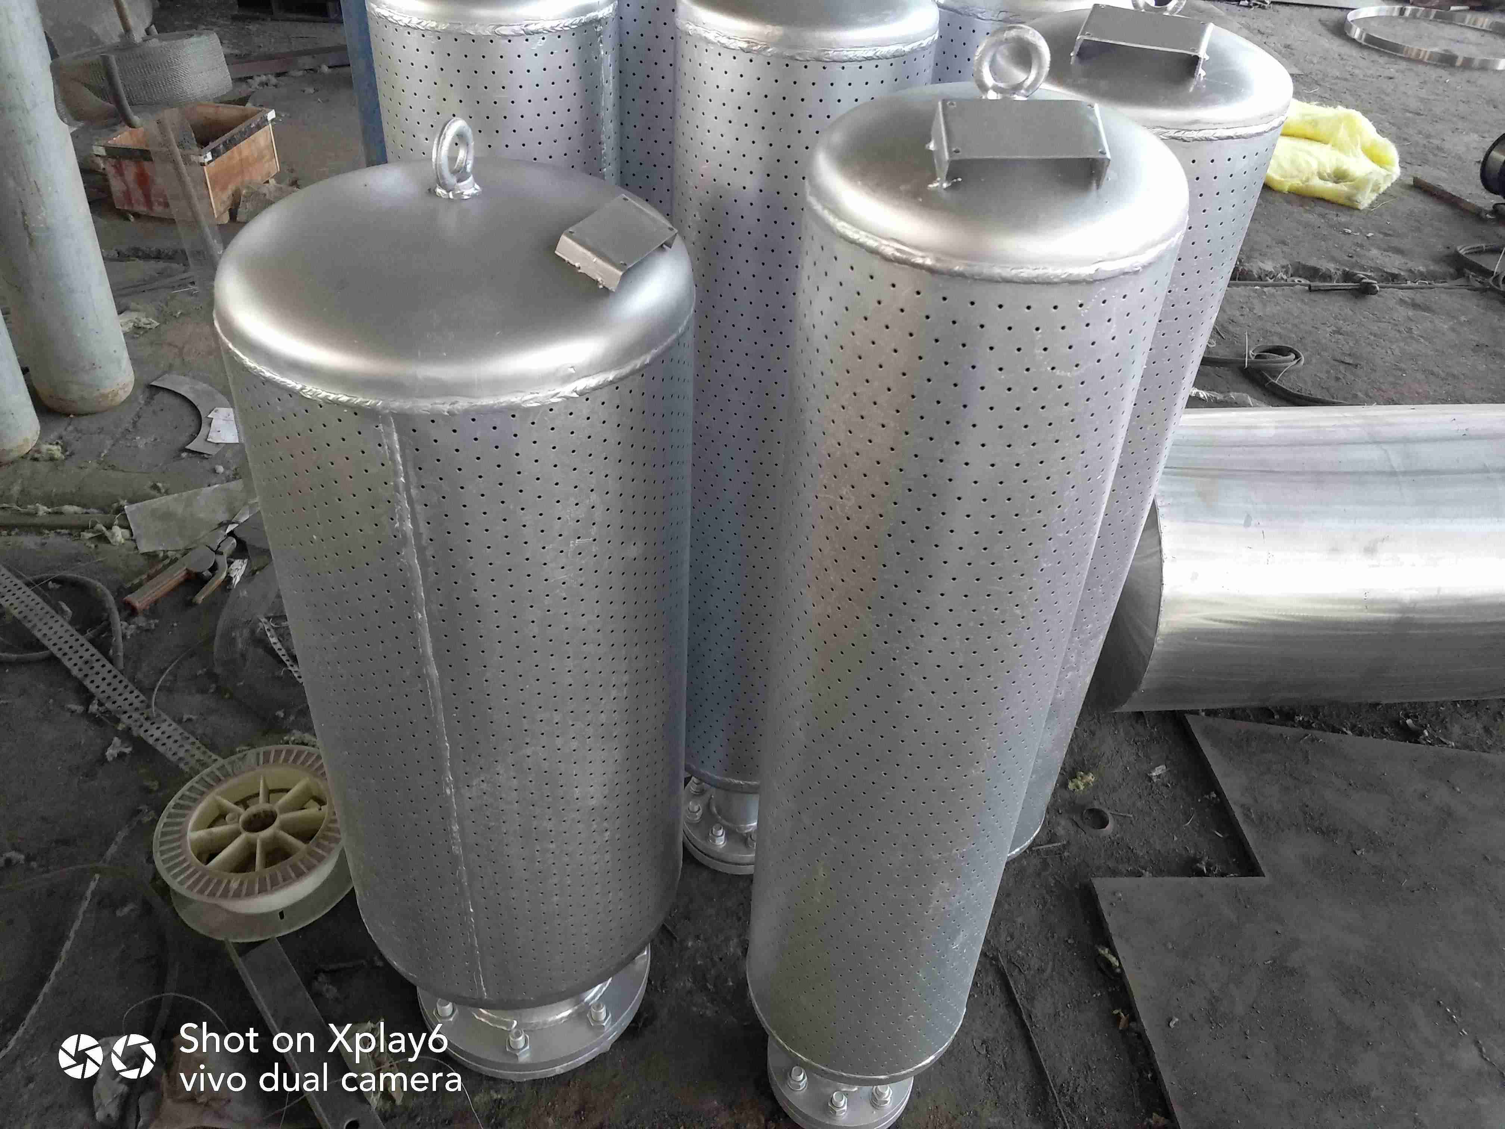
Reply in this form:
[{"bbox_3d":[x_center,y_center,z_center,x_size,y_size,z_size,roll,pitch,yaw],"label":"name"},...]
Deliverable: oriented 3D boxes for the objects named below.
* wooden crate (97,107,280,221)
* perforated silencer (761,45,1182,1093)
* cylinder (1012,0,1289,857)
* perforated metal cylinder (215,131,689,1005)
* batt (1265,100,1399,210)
[{"bbox_3d":[-2.203,-1.582,4.296,0.420,0.285,0.610,3,35,0],"label":"wooden crate"},{"bbox_3d":[0.160,0.094,1.090,0.285,1.087,0.285,4,35,0],"label":"perforated silencer"},{"bbox_3d":[0.344,-0.091,1.350,0.287,1.085,0.287,5,35,-1],"label":"cylinder"},{"bbox_3d":[-0.285,0.032,1.215,0.431,0.929,0.431,4,35,0],"label":"perforated metal cylinder"},{"bbox_3d":[2.746,-2.075,5.411,0.850,0.290,0.580,31,43,33],"label":"batt"}]

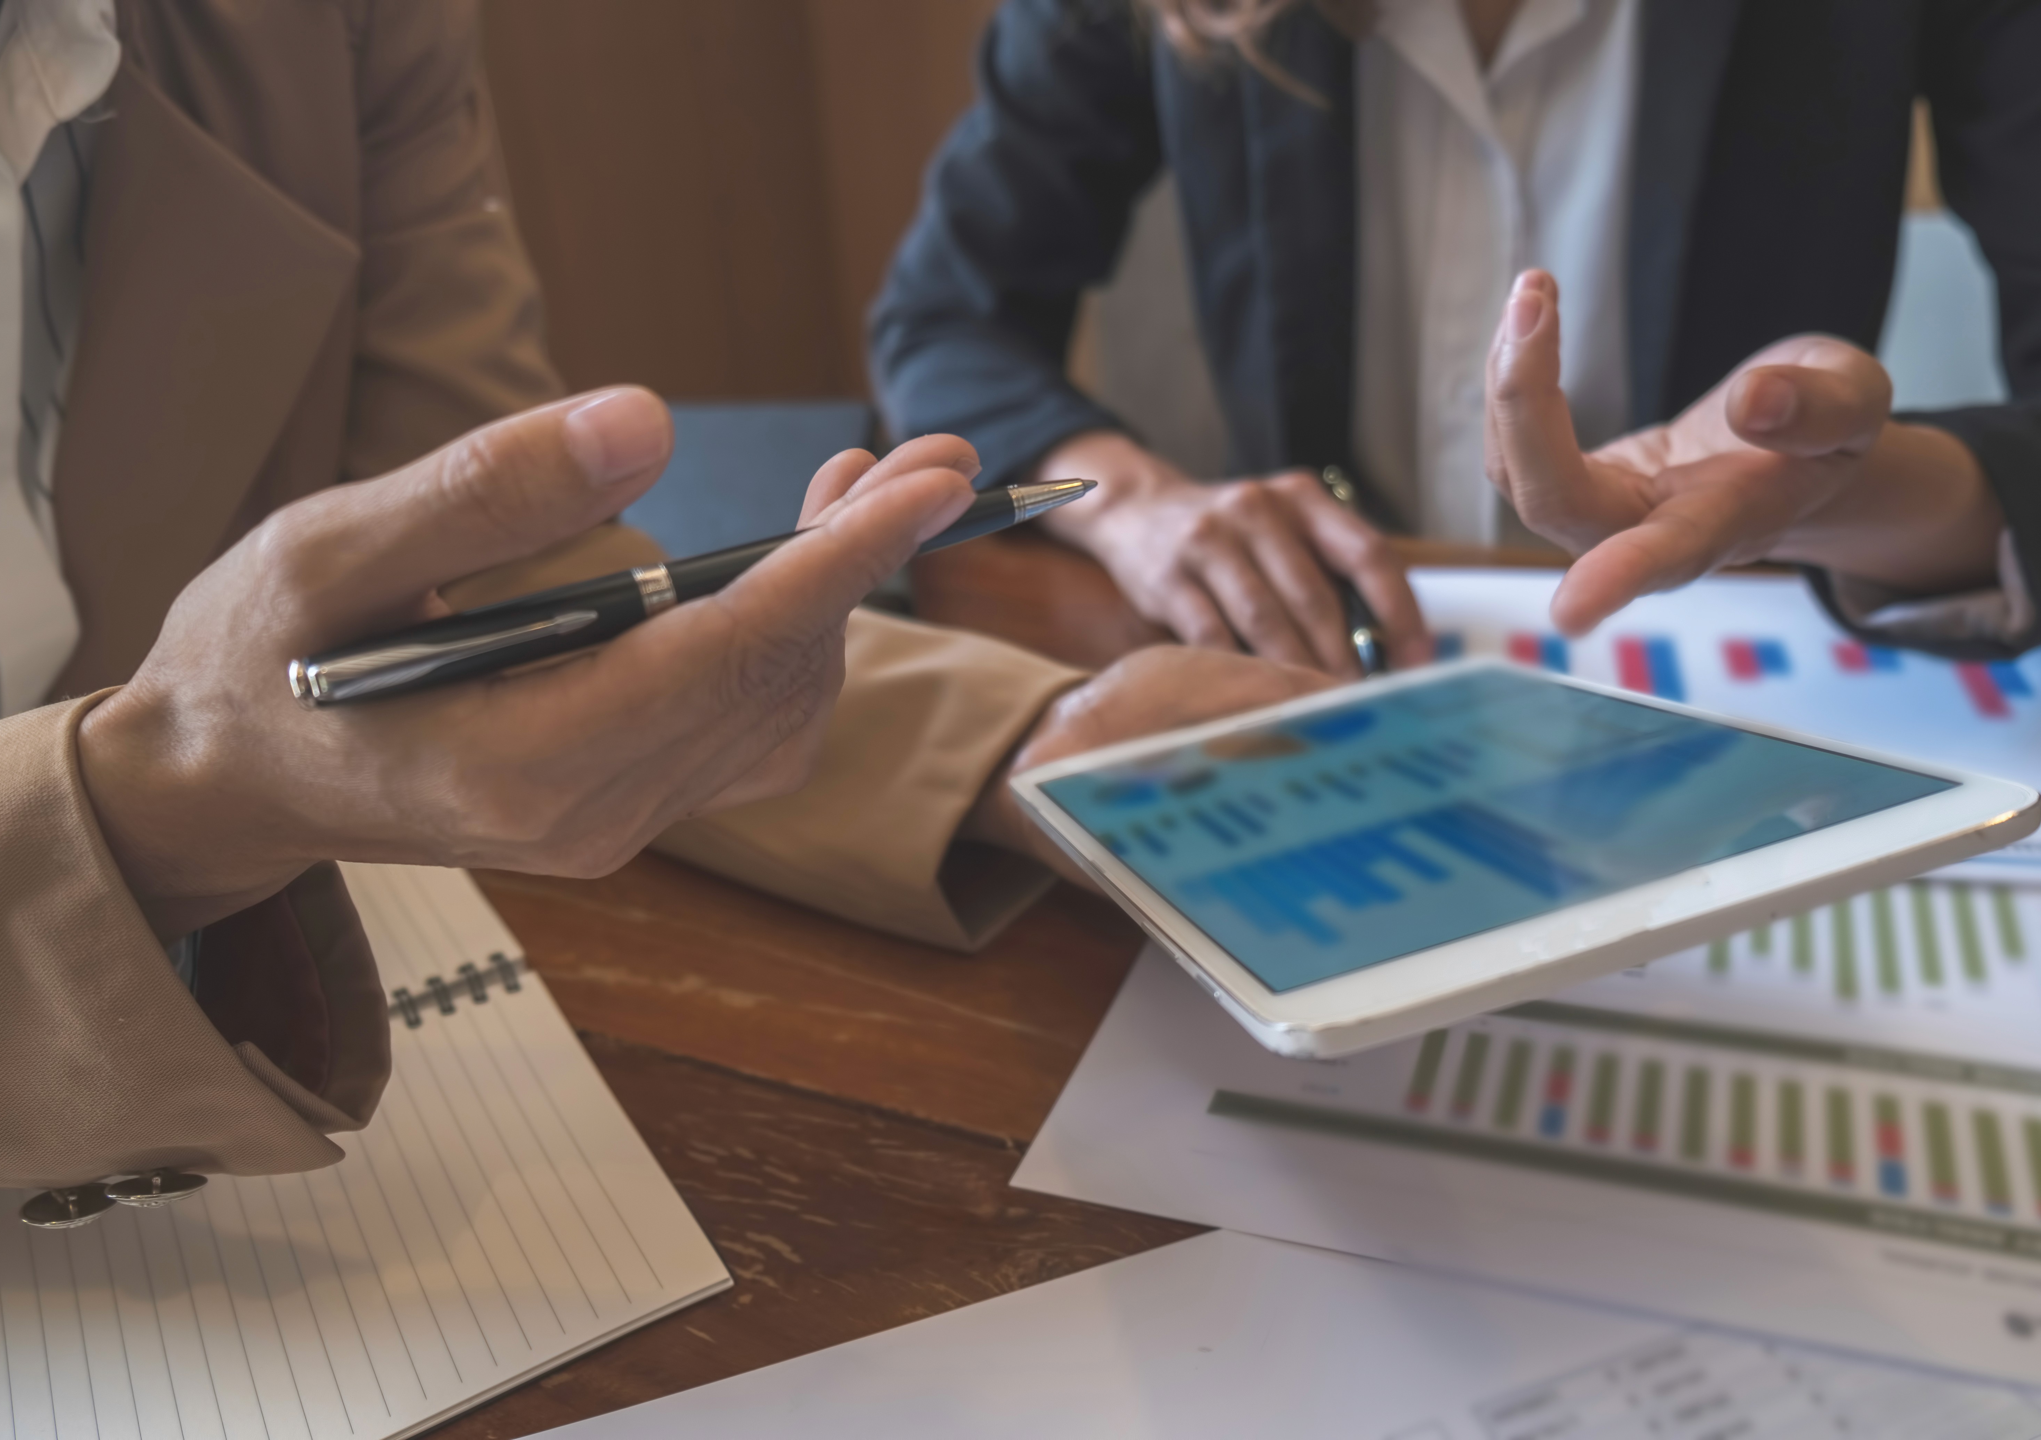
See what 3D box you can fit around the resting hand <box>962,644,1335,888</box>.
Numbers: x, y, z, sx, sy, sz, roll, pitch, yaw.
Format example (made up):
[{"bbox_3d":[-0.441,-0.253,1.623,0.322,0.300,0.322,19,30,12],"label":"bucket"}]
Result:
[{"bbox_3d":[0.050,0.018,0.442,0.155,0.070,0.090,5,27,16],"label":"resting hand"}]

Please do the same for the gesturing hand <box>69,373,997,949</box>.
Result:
[{"bbox_3d":[-0.087,-0.011,0.302,0.162,0.090,0.085,-13,30,-7],"label":"gesturing hand"}]

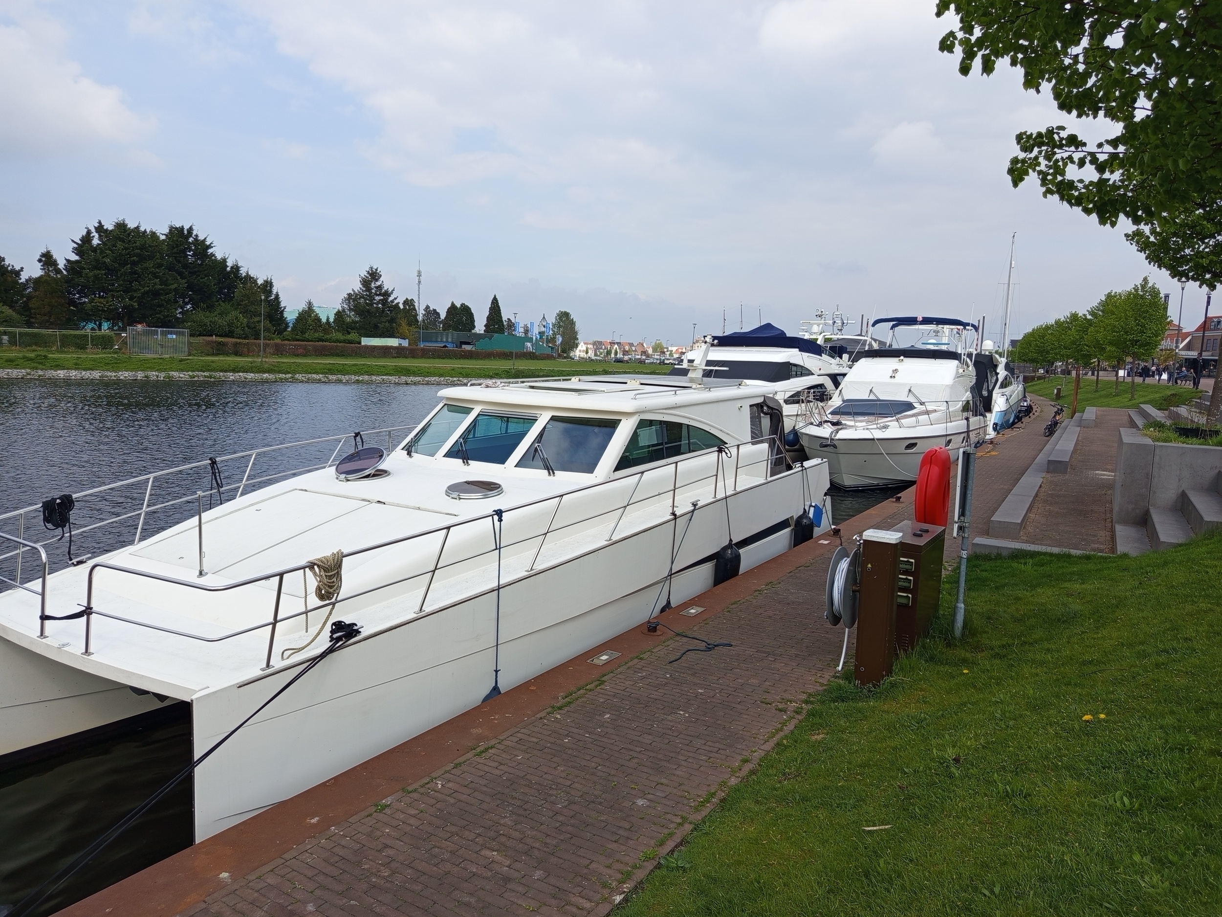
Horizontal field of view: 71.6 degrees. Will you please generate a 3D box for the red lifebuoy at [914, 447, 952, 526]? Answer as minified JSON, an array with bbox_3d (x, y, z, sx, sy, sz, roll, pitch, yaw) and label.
[{"bbox_3d":[3.094,0.352,8.111,0.220,0.920,0.920,6,8,32],"label":"red lifebuoy"}]

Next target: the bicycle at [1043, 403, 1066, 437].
[{"bbox_3d":[15.893,-1.349,30.300,0.650,1.100,1.750,7,8,34],"label":"bicycle"}]

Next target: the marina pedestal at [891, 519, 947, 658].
[{"bbox_3d":[2.622,1.146,7.479,0.370,0.980,0.970,6,8,32],"label":"marina pedestal"}]

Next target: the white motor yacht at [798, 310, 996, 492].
[{"bbox_3d":[8.994,-1.882,26.336,4.200,5.150,13.600,6,8,31],"label":"white motor yacht"}]

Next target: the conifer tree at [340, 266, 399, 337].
[{"bbox_3d":[-31.865,-19.876,112.000,7.404,11.105,7.404,0,7,-16],"label":"conifer tree"}]

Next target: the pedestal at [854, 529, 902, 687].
[{"bbox_3d":[2.074,1.140,6.530,0.250,1.170,0.220,6,8,32],"label":"pedestal"}]

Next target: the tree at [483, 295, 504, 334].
[{"bbox_3d":[-22.775,-26.214,165.000,4.236,11.341,4.236,1,7,-8],"label":"tree"}]

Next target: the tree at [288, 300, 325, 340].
[{"bbox_3d":[-36.000,-15.831,100.000,4.241,5.634,4.241,0,7,-20],"label":"tree"}]

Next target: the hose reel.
[{"bbox_3d":[1.845,1.153,6.688,0.300,1.040,0.640,6,8,32],"label":"hose reel"}]

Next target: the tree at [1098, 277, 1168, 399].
[{"bbox_3d":[30.228,-6.915,49.000,3.430,6.984,3.430,6,8,31],"label":"tree"}]

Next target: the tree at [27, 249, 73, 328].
[{"bbox_3d":[-60.798,-17.519,92.000,4.151,10.263,4.151,-2,8,-33],"label":"tree"}]

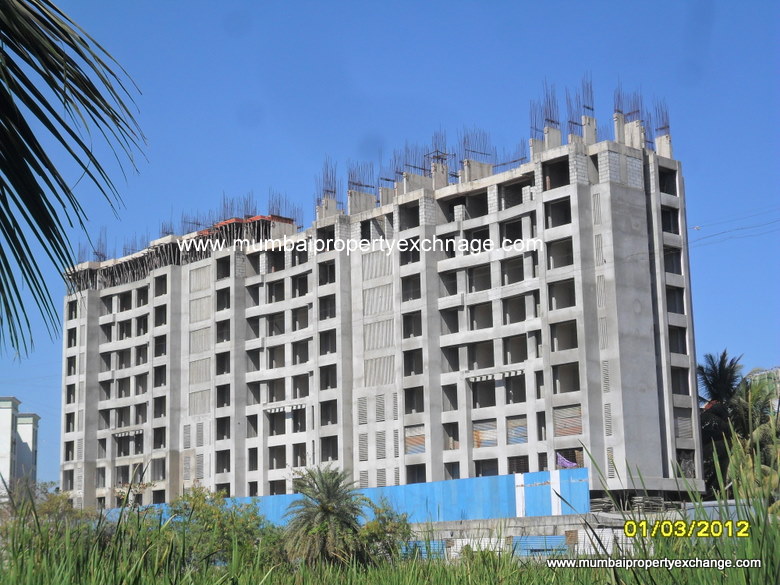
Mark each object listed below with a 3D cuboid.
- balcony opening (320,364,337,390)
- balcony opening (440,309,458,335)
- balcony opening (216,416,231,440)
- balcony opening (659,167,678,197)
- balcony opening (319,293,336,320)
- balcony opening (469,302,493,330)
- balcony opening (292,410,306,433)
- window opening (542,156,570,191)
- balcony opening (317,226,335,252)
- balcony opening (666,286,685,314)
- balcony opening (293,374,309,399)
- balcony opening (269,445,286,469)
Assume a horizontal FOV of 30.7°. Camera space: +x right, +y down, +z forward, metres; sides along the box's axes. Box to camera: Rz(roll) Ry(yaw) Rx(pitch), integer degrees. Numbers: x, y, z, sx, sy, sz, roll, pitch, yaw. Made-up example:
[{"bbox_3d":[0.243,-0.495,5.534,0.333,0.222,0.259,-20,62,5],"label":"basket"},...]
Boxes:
[{"bbox_3d":[-4.902,7.015,116.413,0.350,1.967,2.119,9,-15,-42],"label":"balcony opening"},{"bbox_3d":[4.794,2.245,108.347,0.700,1.933,1.976,9,-15,-42],"label":"balcony opening"},{"bbox_3d":[-14.572,12.196,126.657,0.700,1.909,2.014,9,-15,-42],"label":"balcony opening"},{"bbox_3d":[20.239,-8.092,104.857,2.170,1.980,0.900,9,-15,-42],"label":"balcony opening"},{"bbox_3d":[-4.878,1.332,118.949,0.900,1.980,2.050,9,-15,-42],"label":"balcony opening"},{"bbox_3d":[7.089,1.851,106.479,0.700,1.899,2.398,9,-15,-42],"label":"balcony opening"},{"bbox_3d":[-7.470,11.124,122.758,0.900,2.010,1.790,9,-15,-42],"label":"balcony opening"},{"bbox_3d":[12.192,-8.641,103.088,0.300,2.009,2.414,9,-15,-42],"label":"window opening"},{"bbox_3d":[-5.058,-4.383,119.654,0.800,2.191,2.355,9,-15,-42],"label":"balcony opening"},{"bbox_3d":[20.322,0.573,101.688,2.010,1.979,0.350,8,-15,-41],"label":"balcony opening"},{"bbox_3d":[-7.462,8.008,121.253,0.350,1.895,2.269,9,-15,-42],"label":"balcony opening"},{"bbox_3d":[-9.862,14.693,126.060,0.300,2.009,2.500,9,-15,-42],"label":"balcony opening"}]

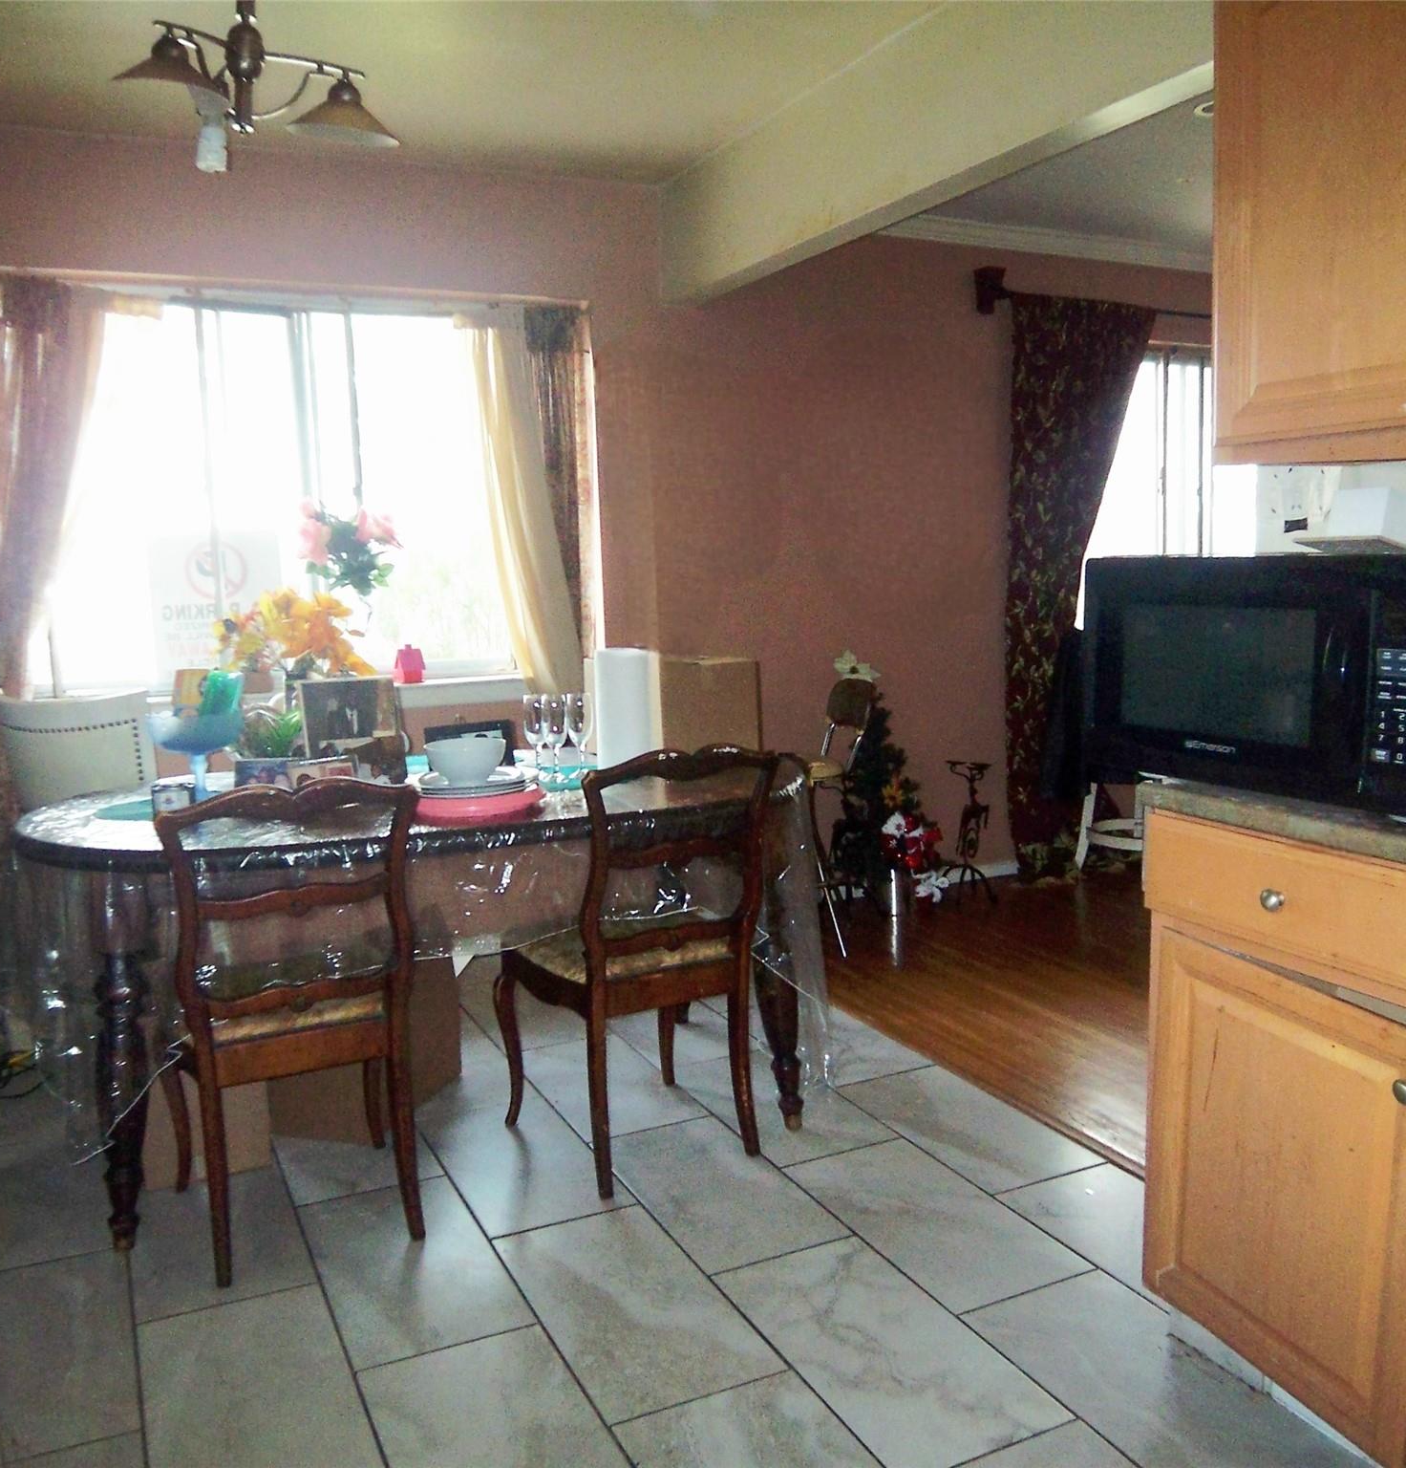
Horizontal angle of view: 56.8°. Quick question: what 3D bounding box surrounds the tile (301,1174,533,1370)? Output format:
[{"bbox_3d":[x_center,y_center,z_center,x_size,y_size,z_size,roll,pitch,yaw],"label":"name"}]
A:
[{"bbox_3d":[-0.538,0.963,2.365,0.304,0.012,0.608,-5,8,-25],"label":"tile"}]

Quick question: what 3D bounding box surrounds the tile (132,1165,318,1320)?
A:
[{"bbox_3d":[-0.946,0.958,2.514,0.304,0.012,0.608,-5,8,-25],"label":"tile"}]

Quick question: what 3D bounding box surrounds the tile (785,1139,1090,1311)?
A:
[{"bbox_3d":[0.428,0.926,2.493,0.303,0.010,0.600,-5,9,-26],"label":"tile"}]

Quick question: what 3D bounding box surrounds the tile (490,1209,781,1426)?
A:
[{"bbox_3d":[-0.128,0.968,2.214,0.304,0.012,0.608,-5,8,-25],"label":"tile"}]

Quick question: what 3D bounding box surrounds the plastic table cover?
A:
[{"bbox_3d":[-0.573,0.458,2.932,1.720,0.680,1.040,-4,8,-20],"label":"plastic table cover"}]

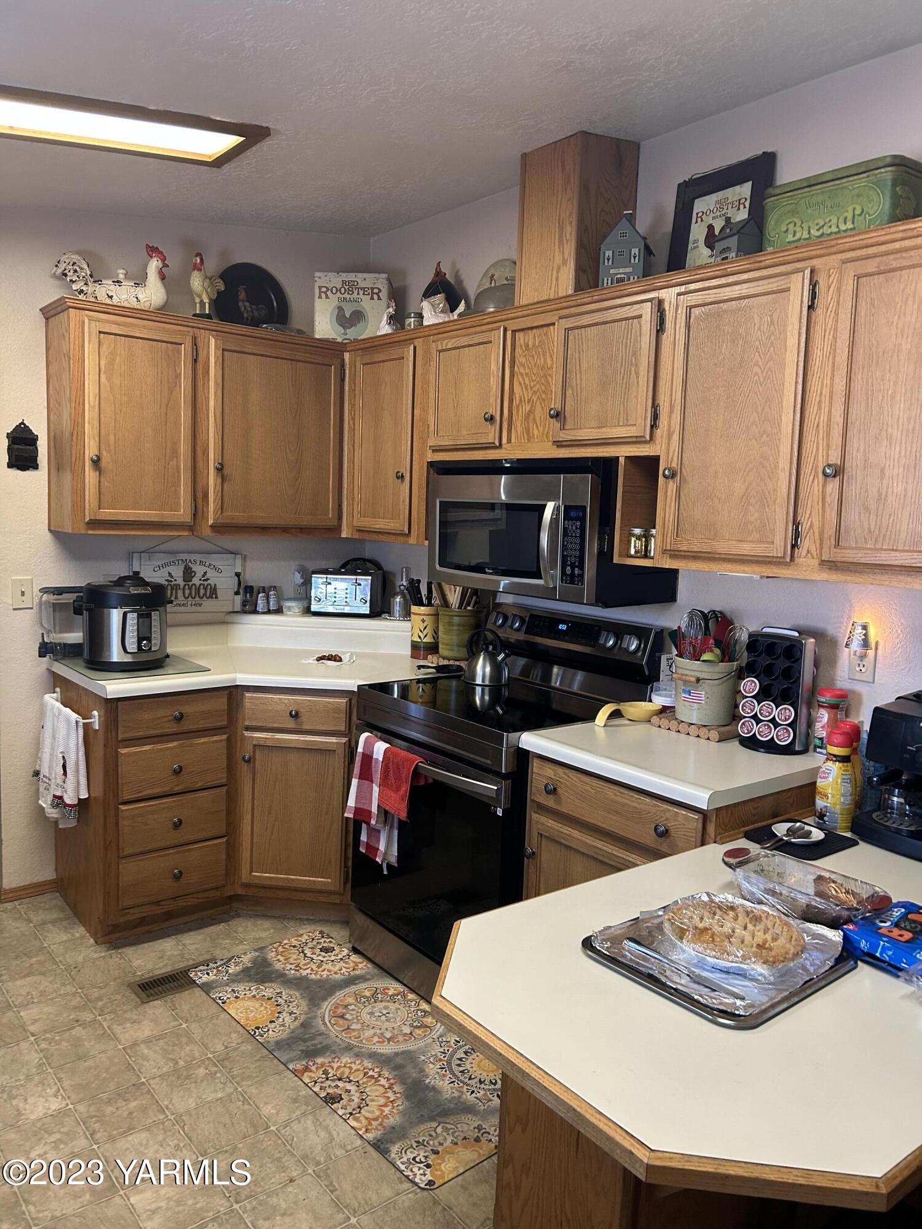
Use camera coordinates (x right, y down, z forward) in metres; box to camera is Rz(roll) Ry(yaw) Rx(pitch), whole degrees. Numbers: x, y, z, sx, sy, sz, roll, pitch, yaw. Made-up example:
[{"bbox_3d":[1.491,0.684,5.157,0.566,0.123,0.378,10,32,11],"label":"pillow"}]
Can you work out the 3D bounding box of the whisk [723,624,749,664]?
[{"bbox_3d":[0.748,0.154,2.633,0.070,0.266,0.070,22,-6,-39],"label":"whisk"}]

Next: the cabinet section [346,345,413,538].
[{"bbox_3d":[-0.196,-0.674,3.648,0.300,0.694,0.424,-3,8,-39],"label":"cabinet section"}]

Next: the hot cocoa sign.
[{"bbox_3d":[-1.106,-0.127,3.745,0.479,0.253,0.024,-3,8,-38],"label":"hot cocoa sign"}]

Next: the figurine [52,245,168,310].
[{"bbox_3d":[-1.240,-1.221,3.292,0.405,0.255,0.150,-3,8,-38],"label":"figurine"}]

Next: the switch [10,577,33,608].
[{"bbox_3d":[-1.597,-0.076,3.368,0.070,0.116,0.014,-3,8,-38],"label":"switch"}]

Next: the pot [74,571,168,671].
[{"bbox_3d":[-1.209,0.027,3.321,0.300,0.313,0.330,2,6,0],"label":"pot"}]

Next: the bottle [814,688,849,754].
[{"bbox_3d":[0.974,0.285,2.436,0.082,0.175,0.082,-3,8,-38],"label":"bottle"}]

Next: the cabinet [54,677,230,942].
[{"bbox_3d":[-1.181,0.670,3.424,0.442,0.885,0.658,-3,8,-38],"label":"cabinet"}]

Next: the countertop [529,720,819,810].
[{"bbox_3d":[0.601,0.372,2.495,0.640,0.039,0.638,-3,8,-38],"label":"countertop"}]

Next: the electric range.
[{"bbox_3d":[0.118,0.605,3.039,0.708,1.176,0.765,-3,8,-38],"label":"electric range"}]

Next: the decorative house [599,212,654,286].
[{"bbox_3d":[0.497,-1.075,2.758,0.145,0.245,0.130,5,7,24],"label":"decorative house"}]

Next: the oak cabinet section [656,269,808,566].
[{"bbox_3d":[0.795,-0.491,2.420,0.300,0.686,0.396,-3,8,-39],"label":"oak cabinet section"}]

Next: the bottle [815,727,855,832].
[{"bbox_3d":[0.896,0.395,2.207,0.074,0.235,0.074,-1,7,-24],"label":"bottle"}]

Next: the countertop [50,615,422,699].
[{"bbox_3d":[-0.680,0.140,3.492,1.388,0.174,1.011,-3,8,-38],"label":"countertop"}]

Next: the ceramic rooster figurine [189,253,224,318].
[{"bbox_3d":[-0.953,-1.217,3.439,0.080,0.242,0.125,5,7,24],"label":"ceramic rooster figurine"}]

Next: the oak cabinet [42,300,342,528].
[{"bbox_3d":[-0.976,-0.712,3.610,1.157,0.795,0.327,-3,8,-38],"label":"oak cabinet"}]

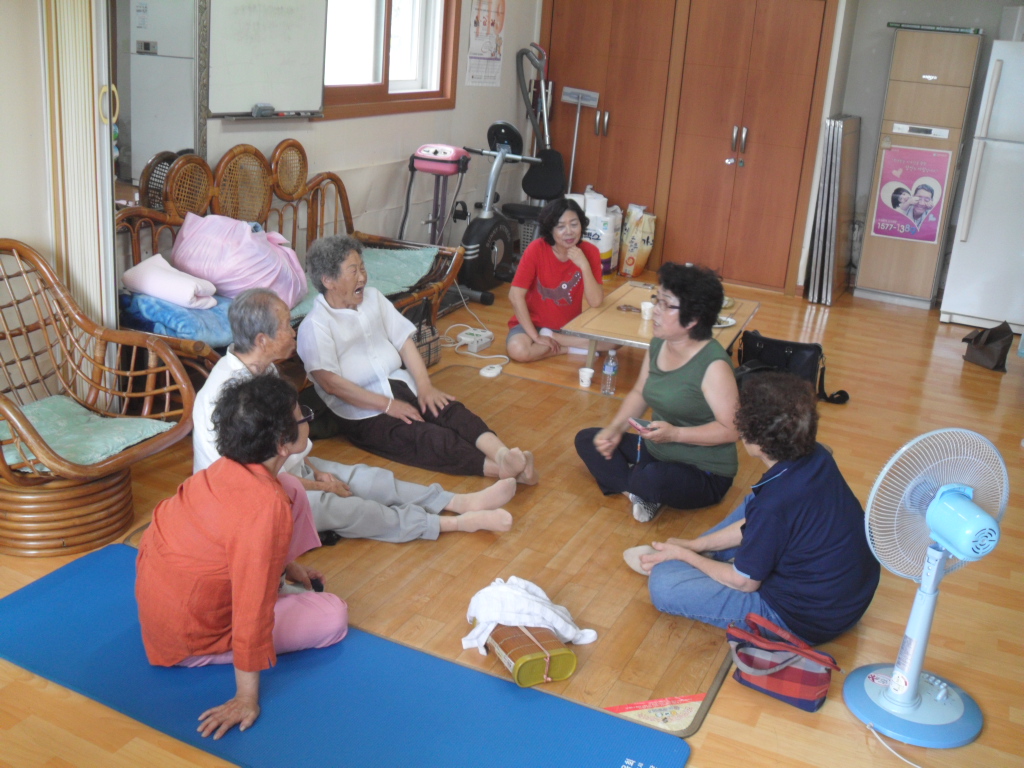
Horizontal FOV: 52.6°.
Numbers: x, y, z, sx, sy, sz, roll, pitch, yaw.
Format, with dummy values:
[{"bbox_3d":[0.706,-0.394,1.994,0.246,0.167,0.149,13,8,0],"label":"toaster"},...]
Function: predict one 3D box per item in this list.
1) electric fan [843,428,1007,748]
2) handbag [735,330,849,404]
[{"bbox_3d":[0.993,0.462,2.443,0.385,0.740,0.360,0,19,-13],"label":"electric fan"},{"bbox_3d":[1.314,-0.097,5.017,0.420,0.260,0.170,11,19,20],"label":"handbag"}]

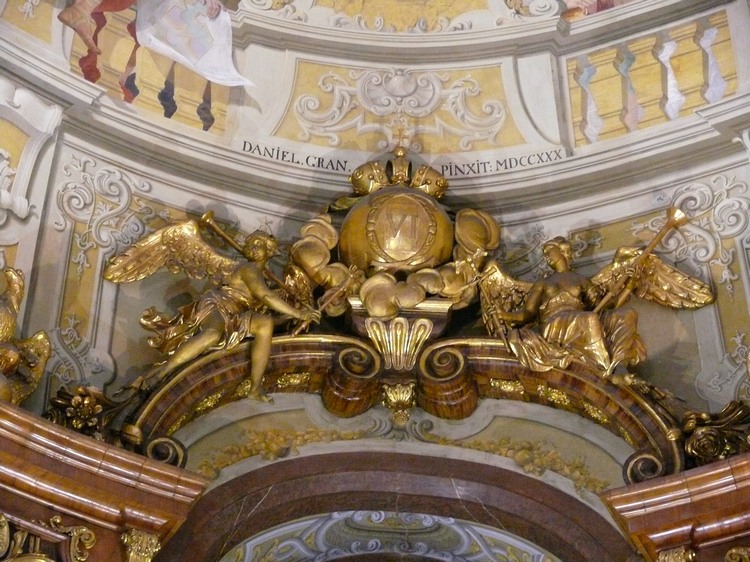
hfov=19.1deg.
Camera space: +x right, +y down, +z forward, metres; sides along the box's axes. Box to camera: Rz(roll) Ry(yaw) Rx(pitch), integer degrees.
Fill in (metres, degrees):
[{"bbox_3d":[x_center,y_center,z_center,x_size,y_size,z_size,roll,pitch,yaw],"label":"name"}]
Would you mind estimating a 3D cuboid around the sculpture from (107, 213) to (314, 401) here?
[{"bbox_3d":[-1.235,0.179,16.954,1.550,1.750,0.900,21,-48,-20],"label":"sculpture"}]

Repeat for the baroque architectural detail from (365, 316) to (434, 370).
[{"bbox_3d":[0.175,0.465,16.593,0.510,0.440,0.200,2,-44,-1],"label":"baroque architectural detail"}]

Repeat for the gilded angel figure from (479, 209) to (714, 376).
[{"bbox_3d":[1.680,0.102,16.916,1.780,1.650,0.850,-1,-44,2],"label":"gilded angel figure"}]

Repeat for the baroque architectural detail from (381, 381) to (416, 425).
[{"bbox_3d":[0.173,0.905,16.474,0.270,0.360,0.160,2,-44,-1],"label":"baroque architectural detail"}]

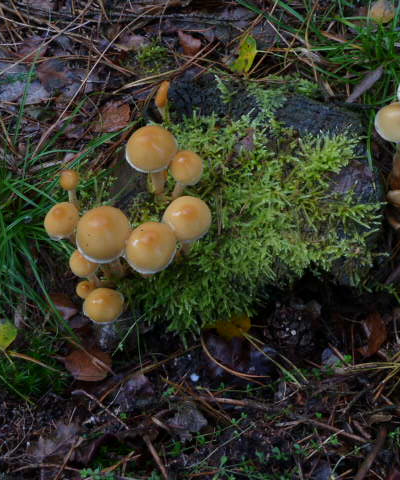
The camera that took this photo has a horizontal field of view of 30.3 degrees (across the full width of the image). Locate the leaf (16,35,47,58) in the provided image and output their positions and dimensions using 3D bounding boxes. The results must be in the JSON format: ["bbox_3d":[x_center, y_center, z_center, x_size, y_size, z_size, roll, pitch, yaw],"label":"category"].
[{"bbox_3d":[-0.162,-0.186,0.711,0.027,0.008,0.024,0,57,0],"label":"leaf"}]

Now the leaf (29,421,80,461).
[{"bbox_3d":[-0.108,0.149,0.549,0.043,0.008,0.026,-29,62,-17],"label":"leaf"}]

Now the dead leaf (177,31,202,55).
[{"bbox_3d":[-0.009,-0.188,0.709,0.023,0.012,0.023,0,57,0],"label":"dead leaf"}]

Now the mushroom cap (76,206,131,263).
[{"bbox_3d":[-0.072,-0.005,0.553,0.040,0.025,0.040,2,58,-2],"label":"mushroom cap"}]

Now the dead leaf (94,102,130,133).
[{"bbox_3d":[-0.075,-0.105,0.636,0.031,0.009,0.029,0,57,0],"label":"dead leaf"}]

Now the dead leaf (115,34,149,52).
[{"bbox_3d":[-0.064,-0.183,0.688,0.031,0.008,0.020,0,57,0],"label":"dead leaf"}]

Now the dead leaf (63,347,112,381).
[{"bbox_3d":[-0.090,0.099,0.587,0.037,0.007,0.027,8,58,5],"label":"dead leaf"}]

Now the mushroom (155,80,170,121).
[{"bbox_3d":[-0.030,-0.122,0.655,0.013,0.040,0.013,-1,41,1],"label":"mushroom"}]

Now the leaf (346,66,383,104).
[{"bbox_3d":[0.144,-0.137,0.649,0.010,0.007,0.043,34,63,20],"label":"leaf"}]

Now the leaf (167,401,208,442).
[{"bbox_3d":[-0.009,0.125,0.510,0.029,0.008,0.027,0,57,0],"label":"leaf"}]

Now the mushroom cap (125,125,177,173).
[{"bbox_3d":[-0.037,-0.072,0.544,0.039,0.023,0.039,0,57,0],"label":"mushroom cap"}]

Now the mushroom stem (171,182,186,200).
[{"bbox_3d":[-0.017,-0.040,0.594,0.007,0.028,0.007,10,59,-17],"label":"mushroom stem"}]

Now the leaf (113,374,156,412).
[{"bbox_3d":[-0.044,0.104,0.501,0.029,0.009,0.027,0,57,0],"label":"leaf"}]

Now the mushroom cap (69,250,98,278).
[{"bbox_3d":[-0.083,0.014,0.521,0.022,0.015,0.022,0,57,0],"label":"mushroom cap"}]

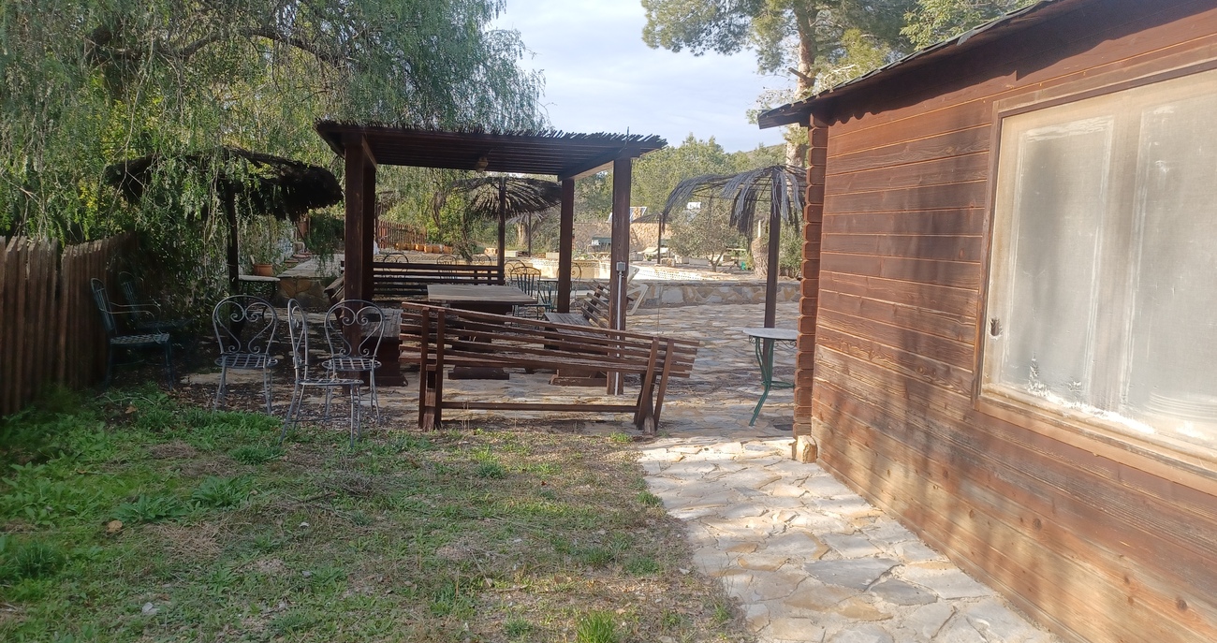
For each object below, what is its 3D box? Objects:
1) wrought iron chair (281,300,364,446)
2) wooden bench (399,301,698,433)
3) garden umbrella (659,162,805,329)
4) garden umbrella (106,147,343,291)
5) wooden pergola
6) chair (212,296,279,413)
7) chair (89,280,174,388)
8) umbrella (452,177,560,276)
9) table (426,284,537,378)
[{"bbox_3d":[-1.899,0.342,5.868,0.530,0.900,0.460,2,6,-4],"label":"wrought iron chair"},{"bbox_3d":[-0.442,0.327,6.514,2.120,0.910,0.760,2,6,-6],"label":"wooden bench"},{"bbox_3d":[1.659,-0.481,8.839,2.300,2.220,2.300,2,6,0],"label":"garden umbrella"},{"bbox_3d":[-4.381,-0.861,10.130,2.700,2.280,2.700,2,6,0],"label":"garden umbrella"},{"bbox_3d":[-1.337,-0.658,9.265,2.870,2.270,3.750,1,6,-11],"label":"wooden pergola"},{"bbox_3d":[-2.760,0.231,6.724,0.460,0.890,0.520,0,6,-18],"label":"chair"},{"bbox_3d":[-4.007,0.103,7.460,0.630,0.910,0.540,1,6,-14],"label":"chair"},{"bbox_3d":[-1.708,-1.161,13.959,2.200,2.330,2.200,2,6,0],"label":"umbrella"},{"bbox_3d":[-1.429,0.074,9.477,1.020,0.765,2.400,1,6,-12],"label":"table"}]

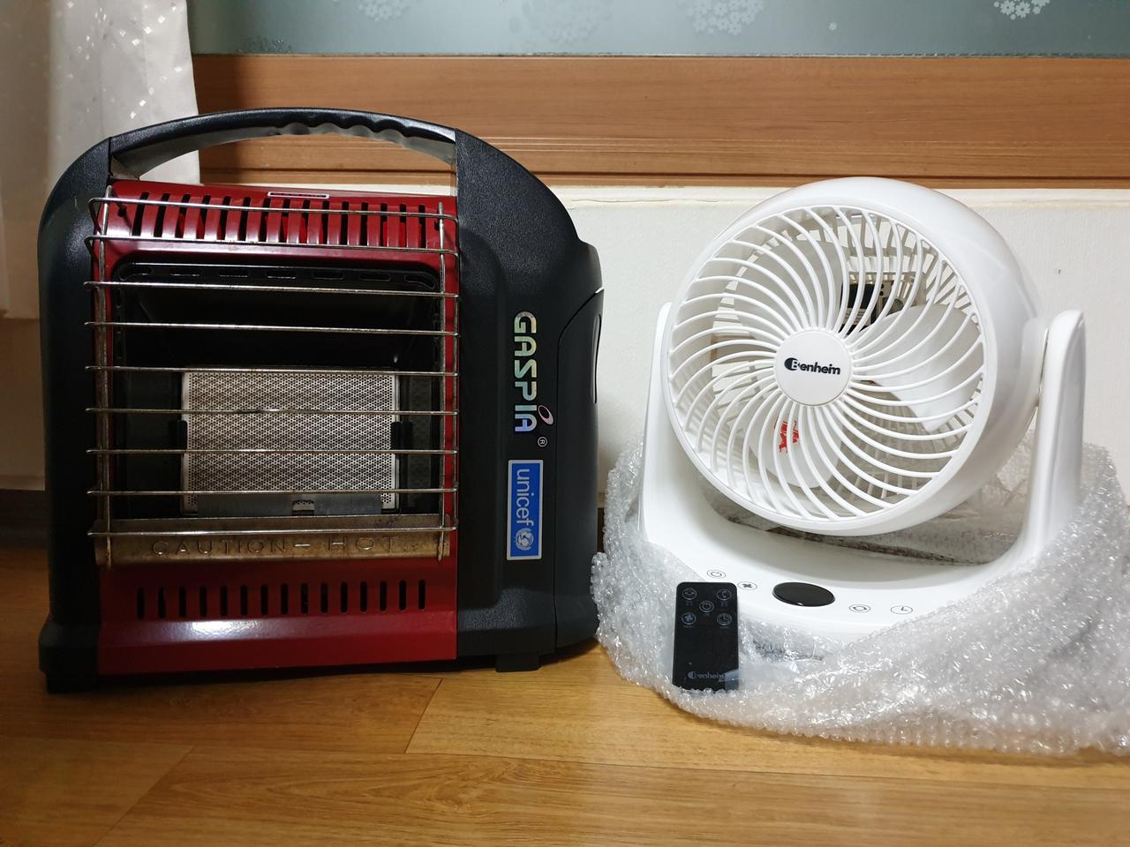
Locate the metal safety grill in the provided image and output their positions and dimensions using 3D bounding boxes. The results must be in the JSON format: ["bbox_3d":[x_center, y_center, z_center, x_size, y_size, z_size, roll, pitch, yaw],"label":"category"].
[{"bbox_3d":[-0.169,-0.026,0.509,0.207,0.220,0.035,0,5,-10],"label":"metal safety grill"}]

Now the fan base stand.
[{"bbox_3d":[0.198,0.030,0.649,0.312,0.238,0.235,8,9,29],"label":"fan base stand"}]

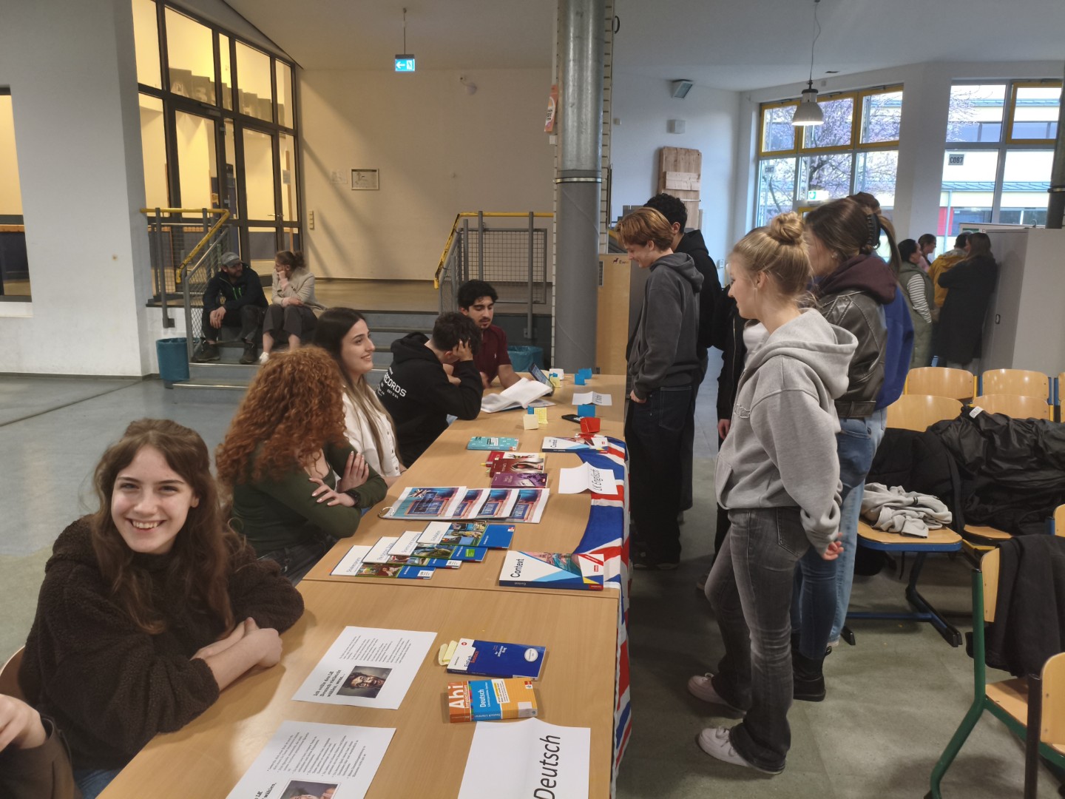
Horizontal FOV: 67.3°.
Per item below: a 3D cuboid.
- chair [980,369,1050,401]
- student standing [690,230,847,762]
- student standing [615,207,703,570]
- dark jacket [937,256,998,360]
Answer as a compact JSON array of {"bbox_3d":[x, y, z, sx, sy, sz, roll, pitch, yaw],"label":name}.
[{"bbox_3d":[2.878,0.266,4.785,0.460,0.860,0.540,2,11,7],"label":"chair"},{"bbox_3d":[0.747,0.284,2.494,0.440,1.680,0.480,4,12,16],"label":"student standing"},{"bbox_3d":[0.608,-0.050,3.957,0.420,1.755,0.500,3,12,12],"label":"student standing"},{"bbox_3d":[3.893,-0.802,7.150,0.500,1.000,0.360,-5,13,-27],"label":"dark jacket"}]

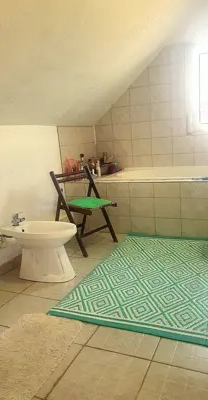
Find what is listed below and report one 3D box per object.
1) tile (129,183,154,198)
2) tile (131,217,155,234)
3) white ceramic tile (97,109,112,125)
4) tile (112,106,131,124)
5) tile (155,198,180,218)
[{"bbox_3d":[0.373,-0.099,2.996,0.254,0.146,0.010,1,11,24],"label":"tile"},{"bbox_3d":[0.397,0.261,3.046,0.250,0.183,0.010,1,13,23],"label":"tile"},{"bbox_3d":[-0.014,-1.055,3.843,0.251,0.196,0.010,1,11,24],"label":"white ceramic tile"},{"bbox_3d":[0.219,-1.069,3.787,0.250,0.202,0.010,1,13,23],"label":"tile"},{"bbox_3d":[0.614,0.075,2.906,0.250,0.201,0.010,1,13,24],"label":"tile"}]

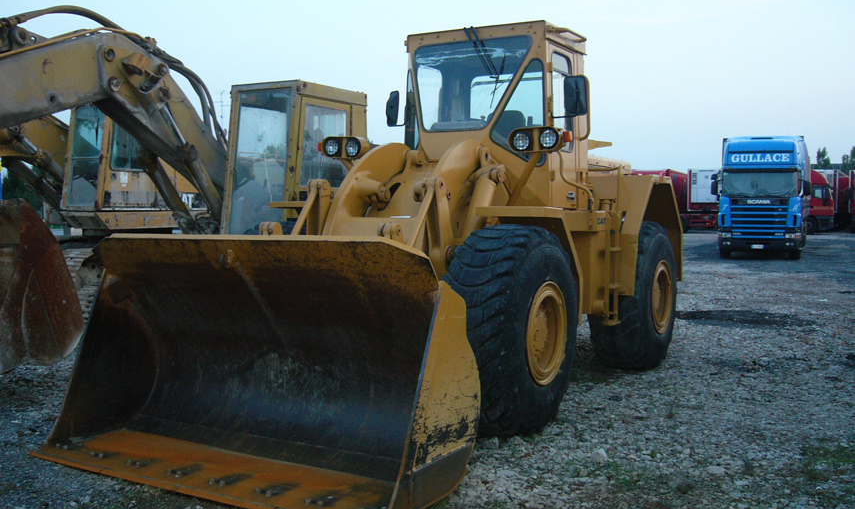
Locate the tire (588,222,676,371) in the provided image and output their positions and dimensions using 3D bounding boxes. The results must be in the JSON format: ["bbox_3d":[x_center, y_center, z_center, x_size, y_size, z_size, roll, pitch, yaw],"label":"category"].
[{"bbox_3d":[2.224,0.401,9.211,0.570,1.540,1.580,1,3,31],"label":"tire"}]

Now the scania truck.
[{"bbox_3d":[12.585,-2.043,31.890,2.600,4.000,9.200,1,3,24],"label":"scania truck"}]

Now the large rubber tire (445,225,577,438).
[{"bbox_3d":[0.646,0.540,6.524,0.570,1.540,1.580,1,3,30],"label":"large rubber tire"}]

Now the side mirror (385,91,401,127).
[{"bbox_3d":[-0.350,-1.502,8.896,0.180,0.360,0.070,2,4,42],"label":"side mirror"}]

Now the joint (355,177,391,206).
[{"bbox_3d":[-0.466,-0.533,7.315,0.270,0.250,0.200,1,3,30],"label":"joint"}]

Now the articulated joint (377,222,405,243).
[{"bbox_3d":[-0.259,-0.150,6.045,0.180,0.180,0.150,1,3,30],"label":"articulated joint"}]

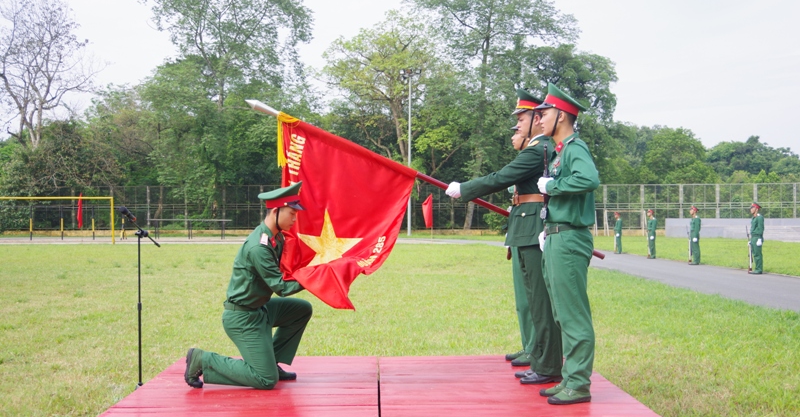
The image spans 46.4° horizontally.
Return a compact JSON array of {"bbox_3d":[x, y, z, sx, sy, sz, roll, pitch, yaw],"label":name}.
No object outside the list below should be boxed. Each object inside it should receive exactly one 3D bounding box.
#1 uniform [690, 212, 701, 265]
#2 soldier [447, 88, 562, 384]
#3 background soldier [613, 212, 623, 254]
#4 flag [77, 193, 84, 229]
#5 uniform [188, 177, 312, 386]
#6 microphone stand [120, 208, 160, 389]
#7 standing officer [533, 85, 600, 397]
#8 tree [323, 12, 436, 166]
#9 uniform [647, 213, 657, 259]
[{"bbox_3d":[9.057,0.934,28.588,0.280,1.501,0.480,0,-1,-2],"label":"uniform"},{"bbox_3d":[0.673,0.175,5.950,0.750,1.860,0.560,0,-1,-2],"label":"soldier"},{"bbox_3d":[9.103,1.032,39.000,0.360,1.750,0.500,0,-1,0],"label":"background soldier"},{"bbox_3d":[-18.490,0.173,54.005,0.460,2.026,0.280,0,-1,-17],"label":"flag"},{"bbox_3d":[-0.930,0.473,5.813,0.770,1.258,0.500,0,-1,0],"label":"uniform"},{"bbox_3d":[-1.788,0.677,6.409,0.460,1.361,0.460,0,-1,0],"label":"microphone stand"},{"bbox_3d":[0.963,0.187,5.327,0.380,1.812,0.520,0,-1,-2],"label":"standing officer"},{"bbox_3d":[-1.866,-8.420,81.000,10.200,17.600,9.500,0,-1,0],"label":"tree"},{"bbox_3d":[8.986,0.928,33.300,0.360,1.740,0.500,0,-1,0],"label":"uniform"}]

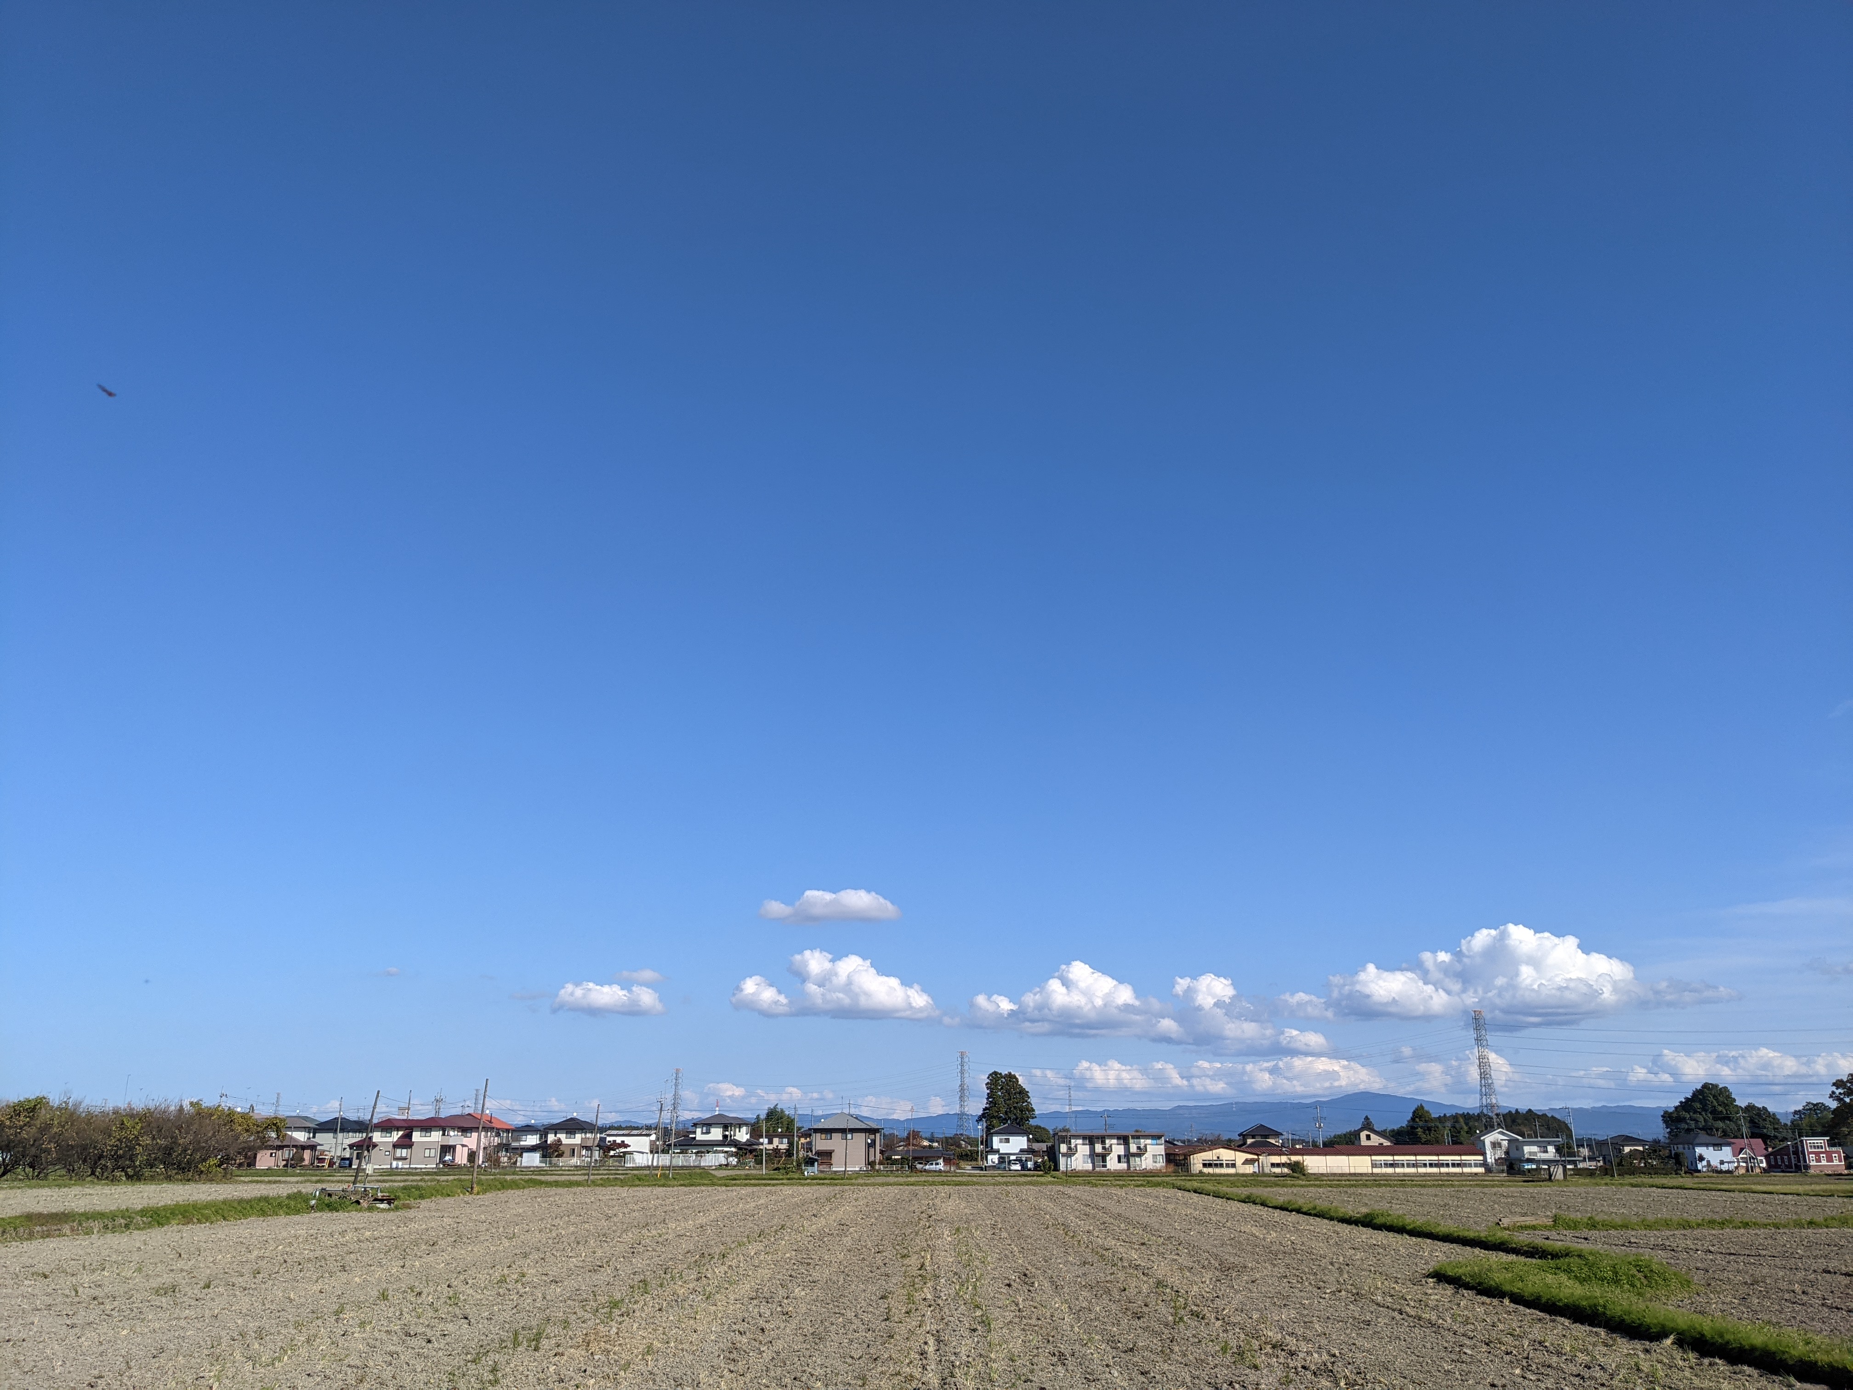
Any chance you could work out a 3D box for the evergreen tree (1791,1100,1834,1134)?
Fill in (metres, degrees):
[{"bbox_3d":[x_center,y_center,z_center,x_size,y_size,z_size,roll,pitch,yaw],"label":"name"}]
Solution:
[{"bbox_3d":[194.730,96.070,315.750,9.200,14.180,9.000,-10,-21,29],"label":"evergreen tree"}]

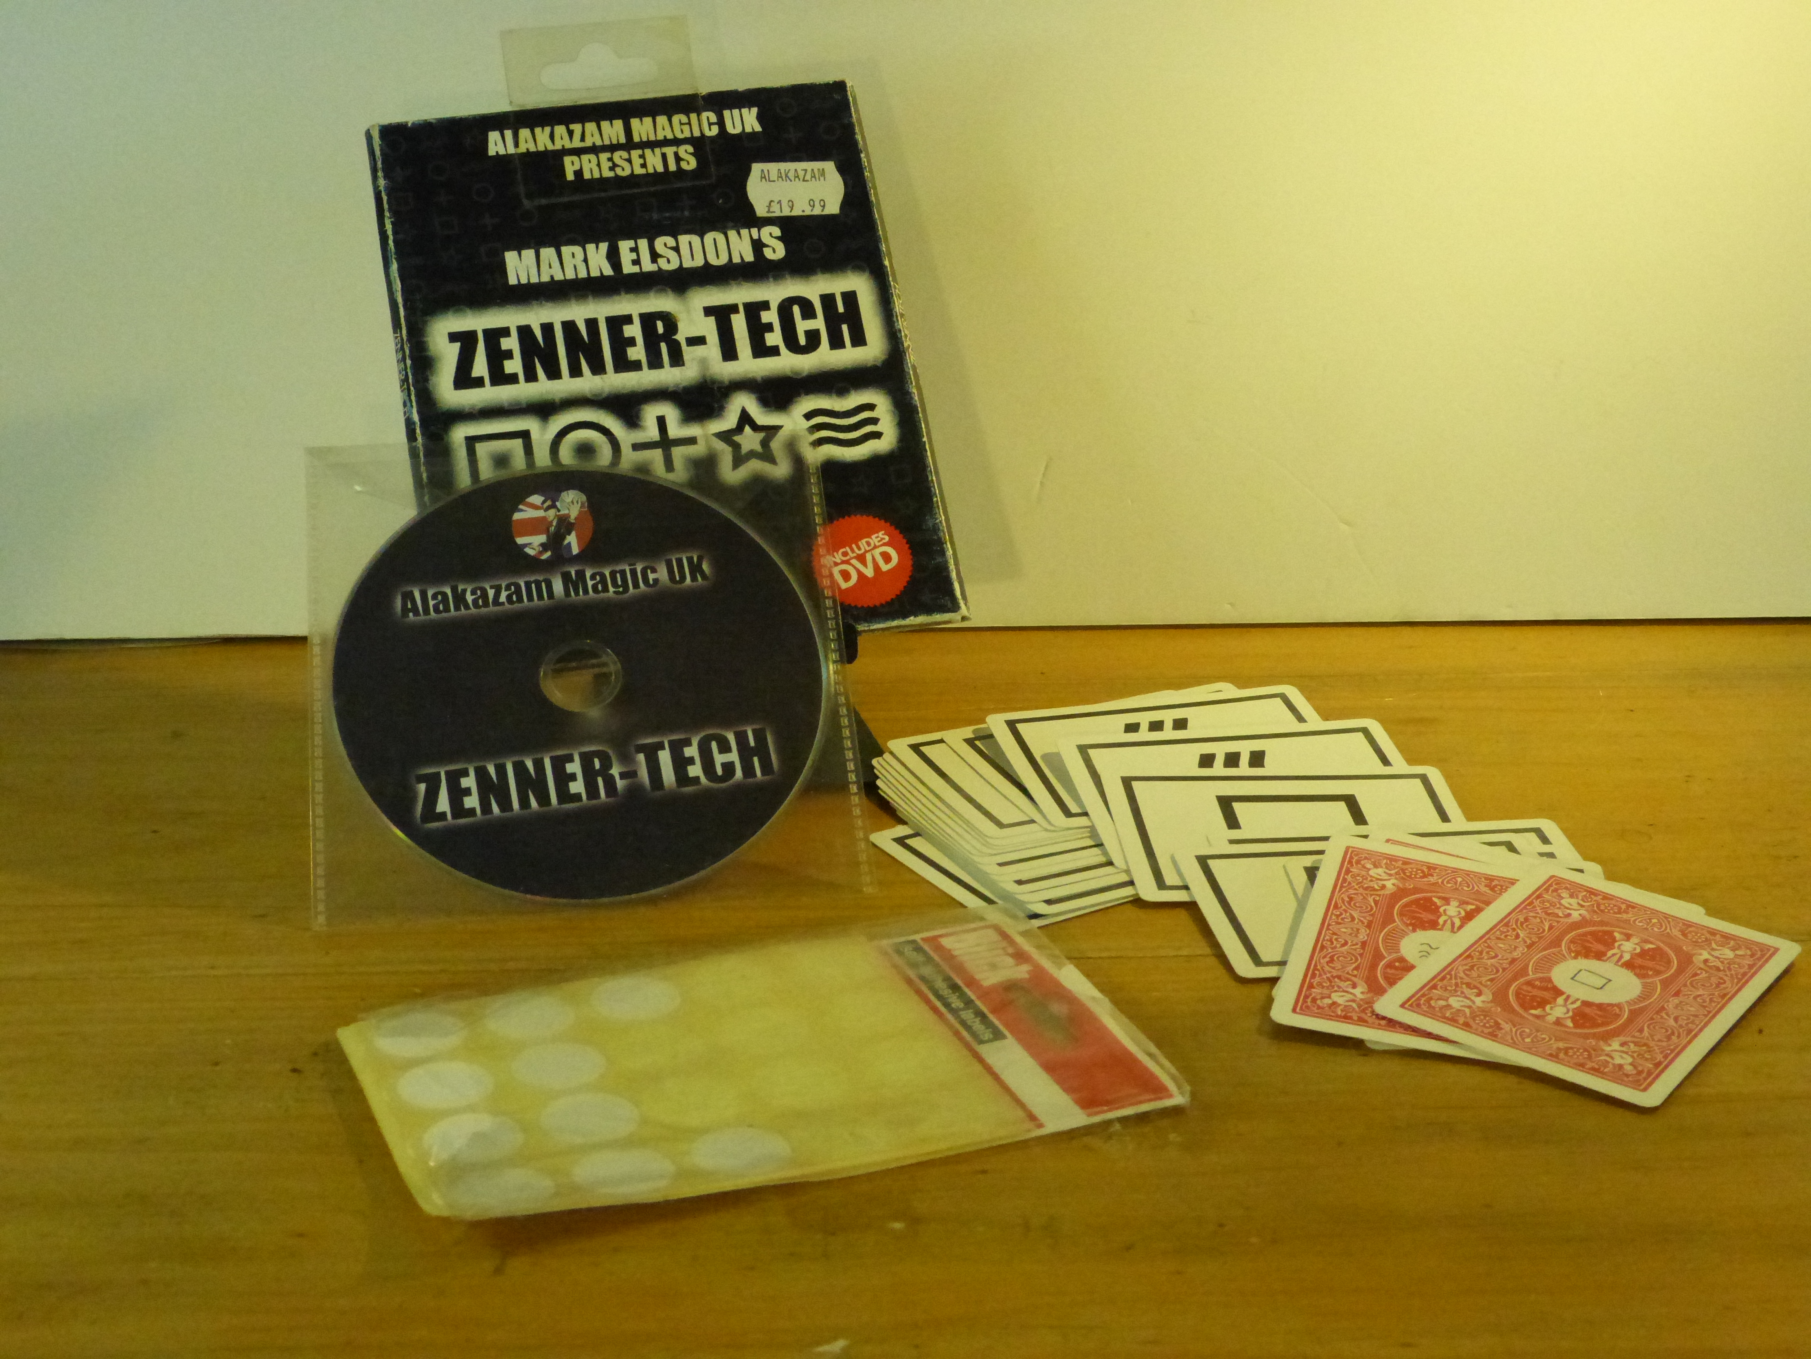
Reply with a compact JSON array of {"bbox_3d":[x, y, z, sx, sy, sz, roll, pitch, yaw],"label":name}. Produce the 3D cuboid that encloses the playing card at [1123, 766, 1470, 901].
[{"bbox_3d":[0.097,0.037,0.605,0.089,0.001,0.064,0,27,-5],"label":"playing card"}]

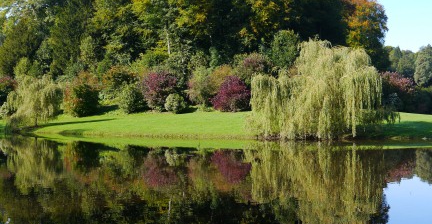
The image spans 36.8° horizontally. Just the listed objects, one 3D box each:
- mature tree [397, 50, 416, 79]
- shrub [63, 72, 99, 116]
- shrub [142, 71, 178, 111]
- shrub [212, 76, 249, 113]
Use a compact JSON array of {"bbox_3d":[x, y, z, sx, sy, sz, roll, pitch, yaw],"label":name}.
[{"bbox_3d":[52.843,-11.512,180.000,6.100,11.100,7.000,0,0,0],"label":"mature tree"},{"bbox_3d":[-14.401,-1.888,70.000,3.880,4.750,3.800,0,0,0],"label":"shrub"},{"bbox_3d":[-5.773,-2.184,67.500,3.740,4.260,3.800,0,0,0],"label":"shrub"},{"bbox_3d":[1.553,-1.753,65.000,3.810,3.610,3.700,0,0,0],"label":"shrub"}]

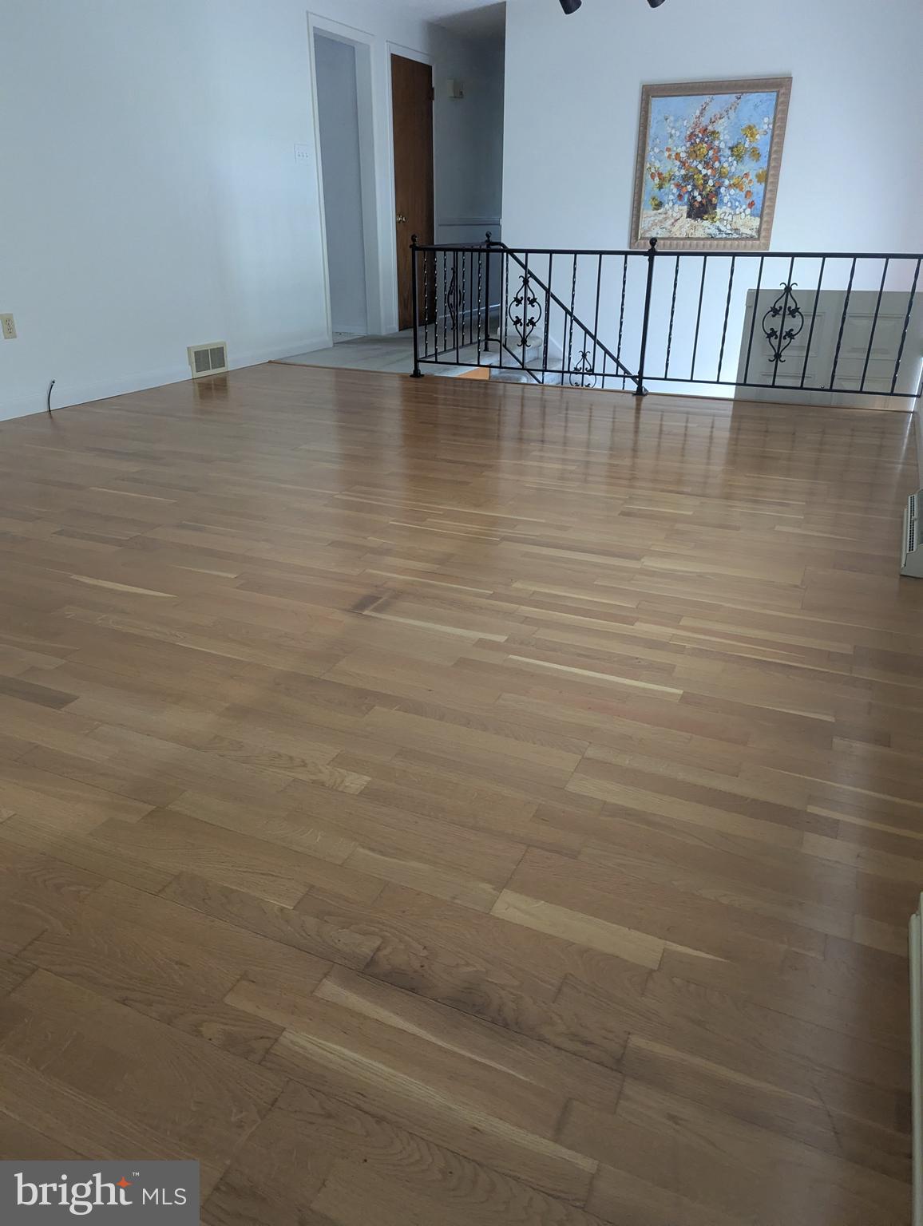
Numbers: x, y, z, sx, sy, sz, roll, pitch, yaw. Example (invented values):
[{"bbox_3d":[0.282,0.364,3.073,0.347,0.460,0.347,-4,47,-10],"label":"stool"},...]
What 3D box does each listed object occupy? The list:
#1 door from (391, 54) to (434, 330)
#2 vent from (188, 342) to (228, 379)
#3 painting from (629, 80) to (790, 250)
[{"bbox_3d":[-0.415,-3.564,7.375,0.040,2.075,0.691,11,27,23],"label":"door"},{"bbox_3d":[-1.619,-1.622,5.447,0.039,0.191,0.324,11,27,23],"label":"vent"},{"bbox_3d":[1.741,-3.156,6.046,1.009,1.057,0.043,11,27,23],"label":"painting"}]

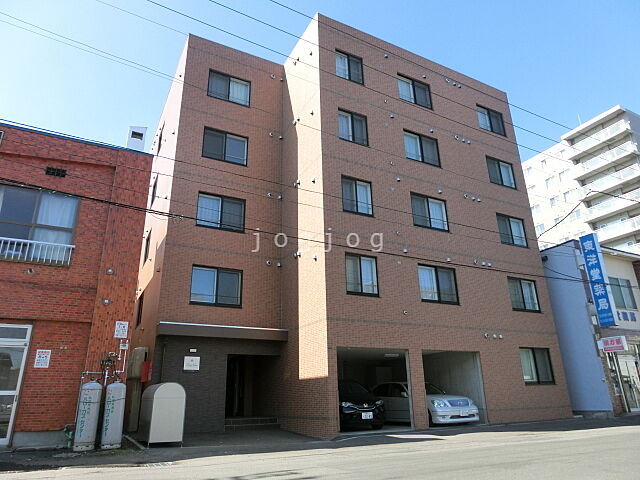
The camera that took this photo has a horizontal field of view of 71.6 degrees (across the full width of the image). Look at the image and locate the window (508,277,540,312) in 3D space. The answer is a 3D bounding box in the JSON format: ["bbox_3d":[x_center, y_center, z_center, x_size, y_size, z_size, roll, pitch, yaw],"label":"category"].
[{"bbox_3d":[7.738,2.103,16.807,1.565,1.272,0.120,9,-22,-27],"label":"window"}]

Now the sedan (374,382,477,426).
[{"bbox_3d":[3.322,5.784,15.775,1.770,1.460,4.700,9,-22,-27],"label":"sedan"}]

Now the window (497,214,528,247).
[{"bbox_3d":[7.667,-0.342,17.667,1.522,1.217,0.120,9,-22,-27],"label":"window"}]

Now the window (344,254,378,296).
[{"bbox_3d":[1.284,1.080,13.506,1.163,1.283,0.120,9,-22,-27],"label":"window"}]

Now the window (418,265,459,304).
[{"bbox_3d":[3.981,1.514,14.883,1.631,1.261,0.120,9,-22,-27],"label":"window"}]

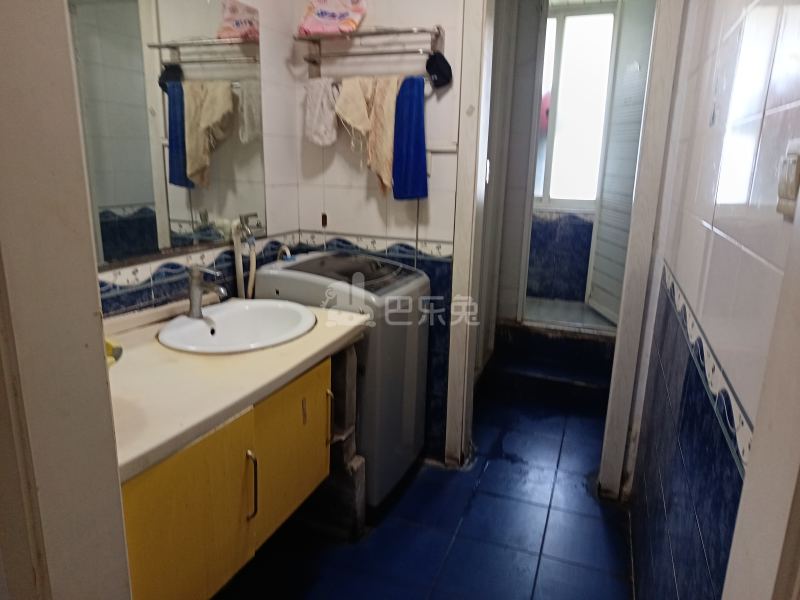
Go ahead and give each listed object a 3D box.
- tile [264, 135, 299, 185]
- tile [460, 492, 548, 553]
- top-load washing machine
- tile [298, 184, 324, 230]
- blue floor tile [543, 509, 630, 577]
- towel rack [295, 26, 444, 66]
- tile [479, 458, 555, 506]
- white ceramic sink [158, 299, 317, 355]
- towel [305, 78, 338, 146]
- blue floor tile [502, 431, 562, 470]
[{"bbox_3d":[-0.500,-0.576,2.295,0.010,0.200,0.280,6,15,20],"label":"tile"},{"bbox_3d":[0.391,0.829,2.078,0.300,0.010,0.300,6,15,20],"label":"tile"},{"bbox_3d":[-0.217,0.295,2.236,0.504,0.906,0.537,6,15,20],"label":"top-load washing machine"},{"bbox_3d":[-0.392,-0.409,2.480,0.130,0.207,0.010,6,15,20],"label":"tile"},{"bbox_3d":[0.674,0.859,1.976,0.300,0.010,0.300,6,15,20],"label":"blue floor tile"},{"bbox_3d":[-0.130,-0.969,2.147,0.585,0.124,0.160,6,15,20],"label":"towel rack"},{"bbox_3d":[0.493,0.766,2.344,0.300,0.010,0.295,6,15,20],"label":"tile"},{"bbox_3d":[-0.463,0.149,1.648,0.430,0.180,0.550,3,14,8],"label":"white ceramic sink"},{"bbox_3d":[-0.324,-0.769,2.267,0.155,0.272,0.060,6,15,20],"label":"towel"},{"bbox_3d":[0.619,0.724,2.683,0.297,0.010,0.297,6,15,20],"label":"blue floor tile"}]

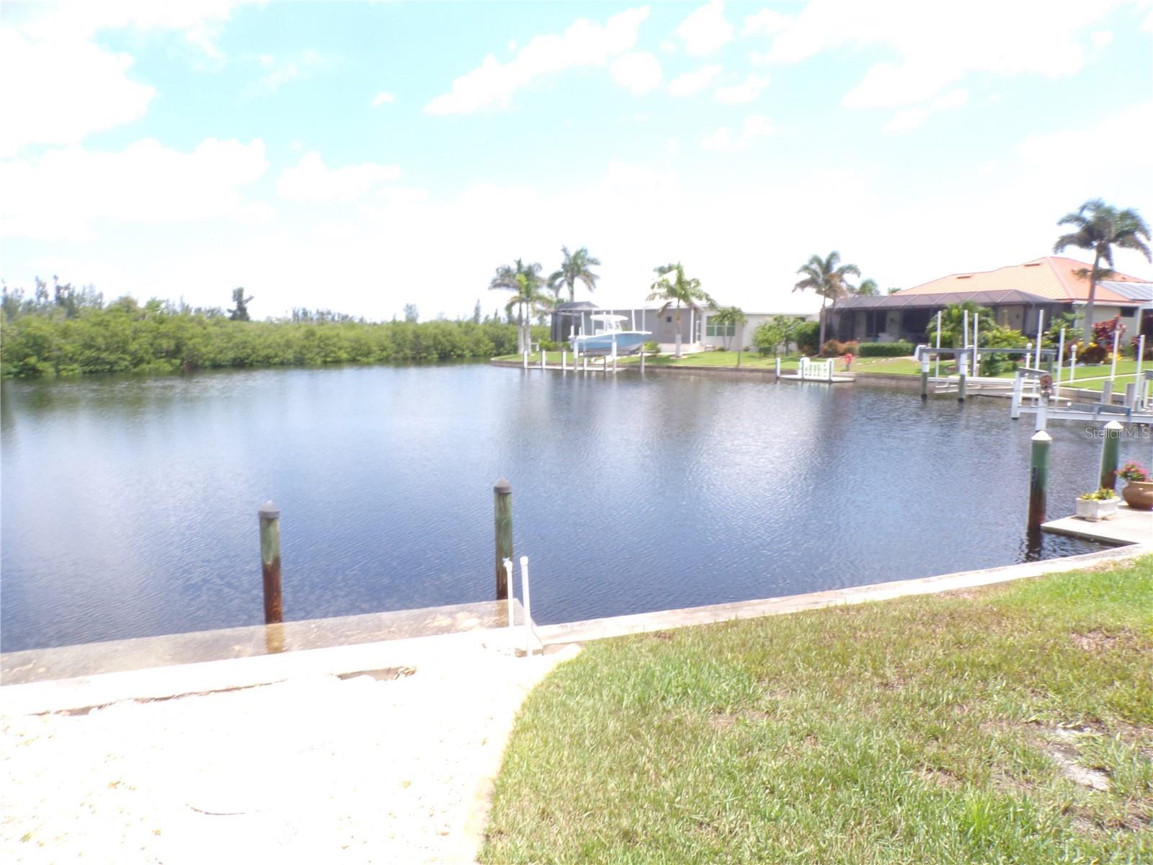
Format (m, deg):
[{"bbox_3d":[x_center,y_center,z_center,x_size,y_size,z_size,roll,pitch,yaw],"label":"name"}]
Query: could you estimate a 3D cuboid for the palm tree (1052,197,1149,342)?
[{"bbox_3d":[27.590,-8.021,42.000,5.000,8.400,5.000,5,8,33],"label":"palm tree"}]

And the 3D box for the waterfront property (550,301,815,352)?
[{"bbox_3d":[8.539,-8.794,64.500,18.800,4.500,11.500,3,8,24],"label":"waterfront property"}]

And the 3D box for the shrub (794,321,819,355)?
[{"bbox_3d":[15.978,-6.579,55.500,1.800,2.300,1.800,2,7,16],"label":"shrub"}]

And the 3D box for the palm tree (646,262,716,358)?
[{"bbox_3d":[7.285,-8.505,55.500,4.878,6.501,4.600,0,7,0],"label":"palm tree"}]

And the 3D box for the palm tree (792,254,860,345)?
[{"bbox_3d":[15.946,-8.332,51.000,4.367,6.315,4.100,0,7,0],"label":"palm tree"}]

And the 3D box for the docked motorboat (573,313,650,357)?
[{"bbox_3d":[2.387,-6.875,56.500,7.200,3.000,2.500,6,9,38],"label":"docked motorboat"}]

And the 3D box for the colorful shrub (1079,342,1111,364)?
[{"bbox_3d":[24.598,-3.768,38.000,1.541,1.060,1.400,0,7,0],"label":"colorful shrub"}]

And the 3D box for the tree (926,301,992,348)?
[{"bbox_3d":[19.873,-5.050,41.500,3.300,3.600,3.300,4,8,26],"label":"tree"}]

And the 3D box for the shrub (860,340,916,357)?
[{"bbox_3d":[19.603,-5.246,50.500,3.300,1.020,1.200,6,9,40],"label":"shrub"}]

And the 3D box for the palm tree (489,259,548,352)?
[{"bbox_3d":[-4.579,-10.053,63.500,4.651,7.367,4.400,0,7,0],"label":"palm tree"}]

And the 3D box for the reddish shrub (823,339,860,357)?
[{"bbox_3d":[16.691,-5.299,50.300,2.494,1.122,1.900,0,7,0],"label":"reddish shrub"}]

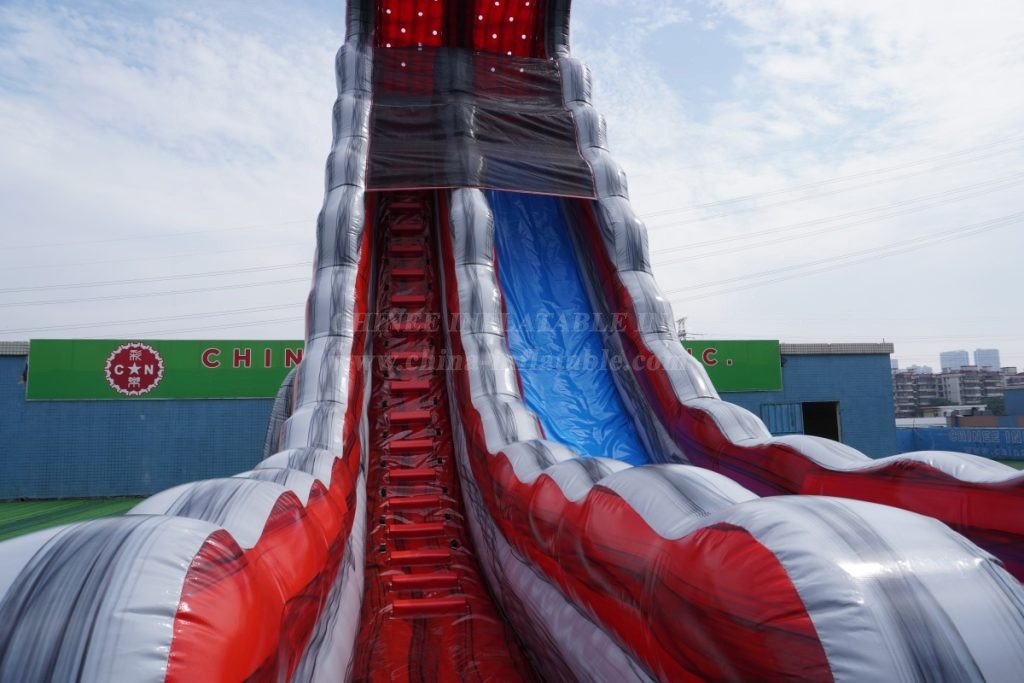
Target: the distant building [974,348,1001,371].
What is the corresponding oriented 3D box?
[{"bbox_3d":[626.980,60.330,893.990,25.000,98.460,20.000,-4,-8,25],"label":"distant building"}]

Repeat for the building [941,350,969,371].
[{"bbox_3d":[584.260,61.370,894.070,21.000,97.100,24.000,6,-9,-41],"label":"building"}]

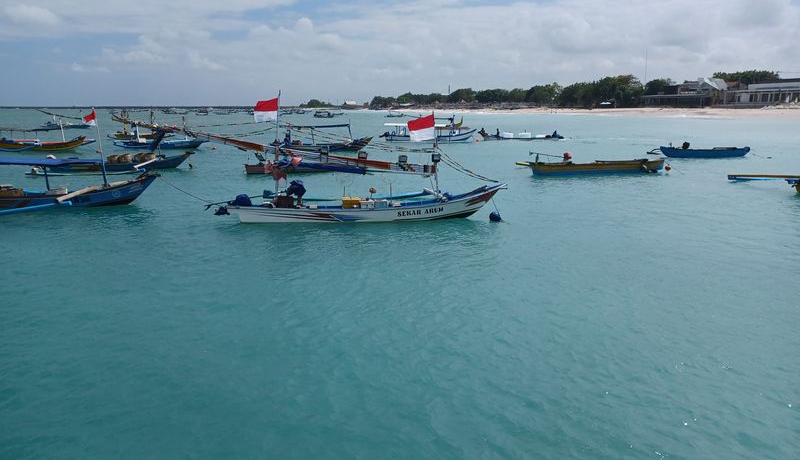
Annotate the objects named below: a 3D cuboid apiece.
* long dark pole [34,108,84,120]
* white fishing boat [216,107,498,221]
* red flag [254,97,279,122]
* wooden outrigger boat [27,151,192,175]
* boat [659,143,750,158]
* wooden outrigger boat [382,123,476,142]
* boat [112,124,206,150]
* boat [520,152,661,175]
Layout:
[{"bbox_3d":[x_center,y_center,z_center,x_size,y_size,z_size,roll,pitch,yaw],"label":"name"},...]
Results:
[{"bbox_3d":[-56.456,-19.022,95.698,8.080,0.450,0.300,11,12,-2],"label":"long dark pole"},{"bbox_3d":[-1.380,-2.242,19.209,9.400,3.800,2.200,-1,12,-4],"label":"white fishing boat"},{"bbox_3d":[-4.141,-3.707,17.921,0.800,0.800,0.150,0,12,0],"label":"red flag"},{"bbox_3d":[-16.789,-3.976,33.742,8.600,1.150,2.800,-1,12,-4],"label":"wooden outrigger boat"},{"bbox_3d":[22.720,-5.902,43.042,6.500,1.050,1.500,0,12,0],"label":"boat"},{"bbox_3d":[3.150,-10.731,62.758,9.800,2.300,2.200,1,12,3],"label":"wooden outrigger boat"},{"bbox_3d":[-21.585,-8.358,52.075,8.400,2.100,2.300,1,12,6],"label":"boat"},{"bbox_3d":[10.889,-3.788,32.855,8.200,1.150,1.800,-3,12,-14],"label":"boat"}]

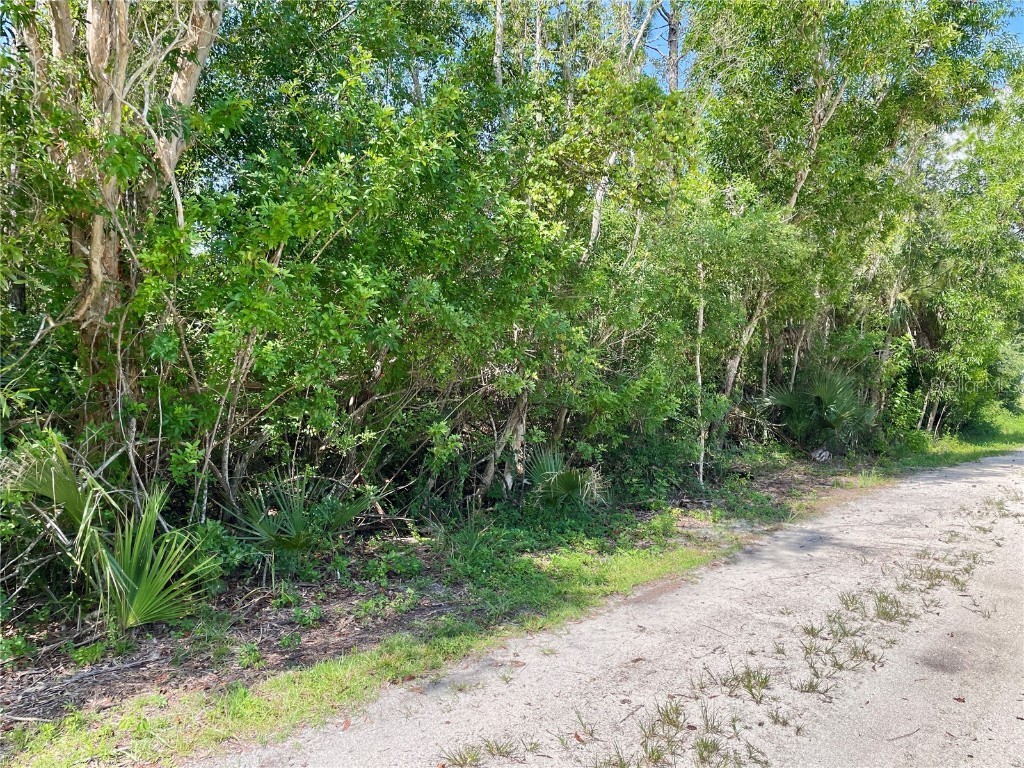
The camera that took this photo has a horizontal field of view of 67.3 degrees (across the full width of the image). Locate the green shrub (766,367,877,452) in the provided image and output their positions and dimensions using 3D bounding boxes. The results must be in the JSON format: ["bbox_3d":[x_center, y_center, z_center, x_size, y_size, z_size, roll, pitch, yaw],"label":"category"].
[{"bbox_3d":[5.006,0.427,12.400,1.700,1.350,1.500,0,2,0],"label":"green shrub"}]

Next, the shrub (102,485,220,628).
[{"bbox_3d":[-2.091,1.032,4.550,0.700,0.850,0.600,0,2,0],"label":"shrub"}]

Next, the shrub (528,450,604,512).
[{"bbox_3d":[0.539,0.981,7.900,0.770,0.650,0.680,0,2,0],"label":"shrub"}]

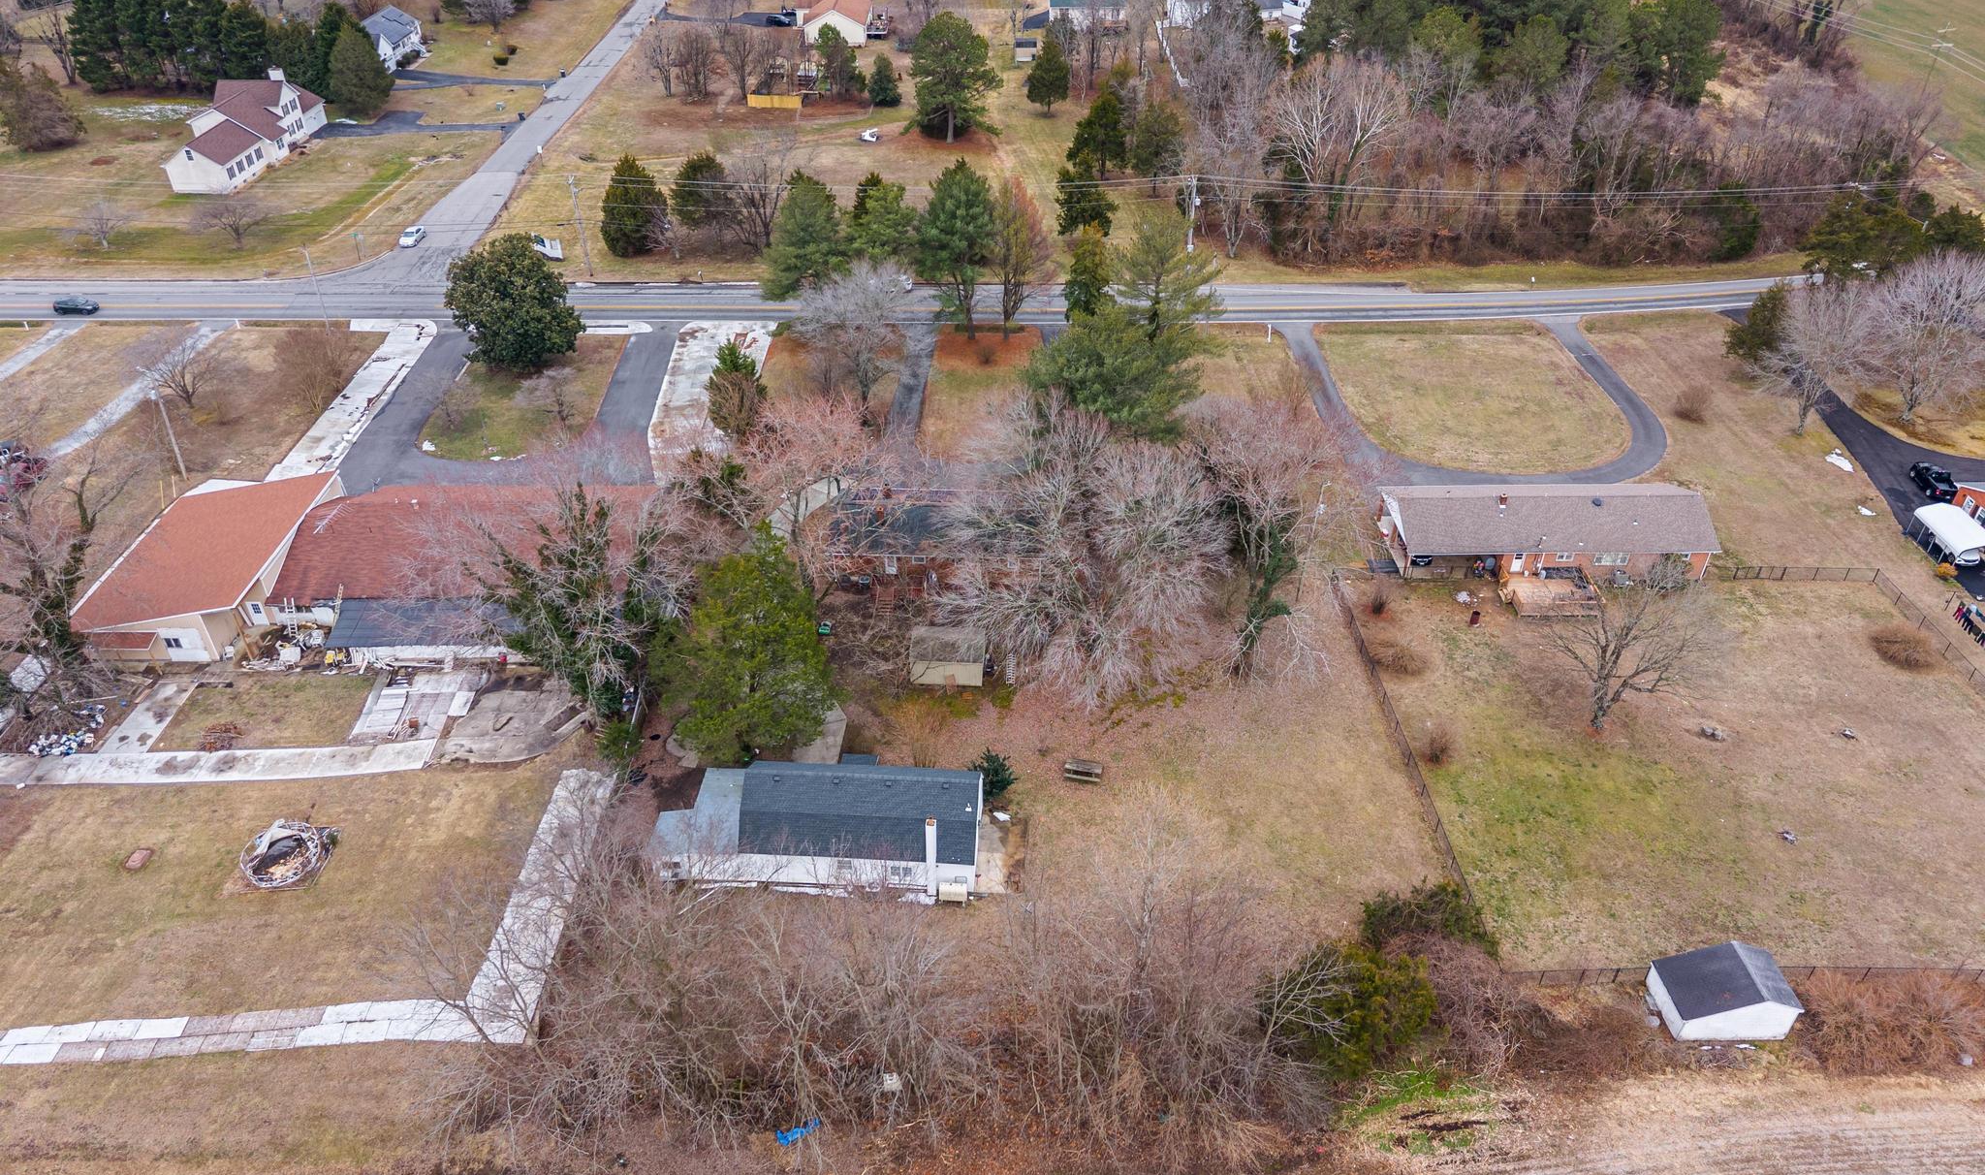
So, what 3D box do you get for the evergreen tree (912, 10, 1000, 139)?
[{"bbox_3d":[-4.870,-65.130,176.280,11.520,16.330,11.520,0,37,0],"label":"evergreen tree"}]

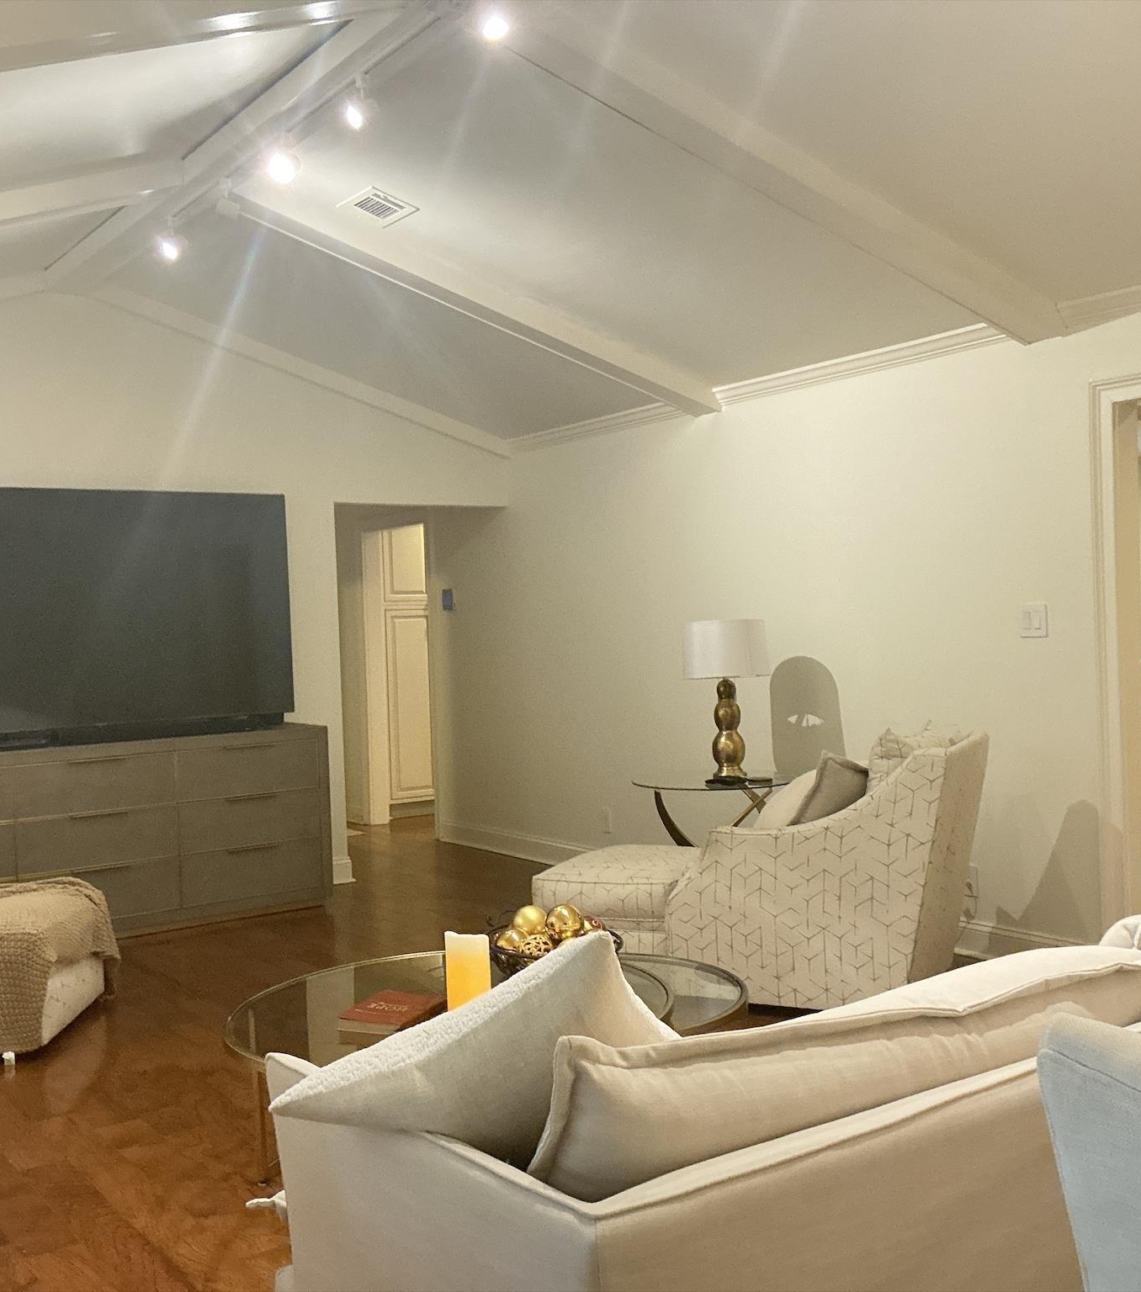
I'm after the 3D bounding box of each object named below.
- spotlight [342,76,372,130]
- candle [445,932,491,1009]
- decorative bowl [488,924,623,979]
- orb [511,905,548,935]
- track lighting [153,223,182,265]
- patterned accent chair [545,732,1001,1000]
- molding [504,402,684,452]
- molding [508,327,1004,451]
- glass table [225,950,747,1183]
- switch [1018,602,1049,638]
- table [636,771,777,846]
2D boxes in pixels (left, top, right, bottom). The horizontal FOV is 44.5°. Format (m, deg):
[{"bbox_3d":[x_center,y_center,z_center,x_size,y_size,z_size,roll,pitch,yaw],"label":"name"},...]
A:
[{"bbox_3d":[-0.643,-1.637,4.200,0.110,0.160,0.090,-2,1,-36],"label":"spotlight"},{"bbox_3d":[-0.230,0.763,3.175,0.100,0.215,0.100,-2,1,-5],"label":"candle"},{"bbox_3d":[-0.034,0.792,3.412,0.326,0.135,0.326,-2,1,-1],"label":"decorative bowl"},{"bbox_3d":[-0.097,0.673,3.400,0.083,0.083,0.083,-2,1,0],"label":"orb"},{"bbox_3d":[-1.586,-1.591,5.500,0.110,0.165,0.100,-2,1,-36],"label":"track lighting"},{"bbox_3d":[0.701,0.779,5.064,1.461,0.900,0.800,-1,1,25],"label":"patterned accent chair"},{"bbox_3d":[0.096,-1.129,7.184,0.070,0.091,1.616,-3,1,-35],"label":"molding"},{"bbox_3d":[0.620,-1.134,6.446,0.070,0.091,3.425,-3,1,-35],"label":"molding"},{"bbox_3d":[-0.161,1.057,3.332,1.300,0.455,1.050,-2,1,-36],"label":"glass table"},{"bbox_3d":[1.685,-0.091,5.059,0.012,0.122,0.120,-3,1,-35],"label":"switch"},{"bbox_3d":[0.623,0.887,5.852,0.705,0.650,0.705,-3,1,-35],"label":"table"}]

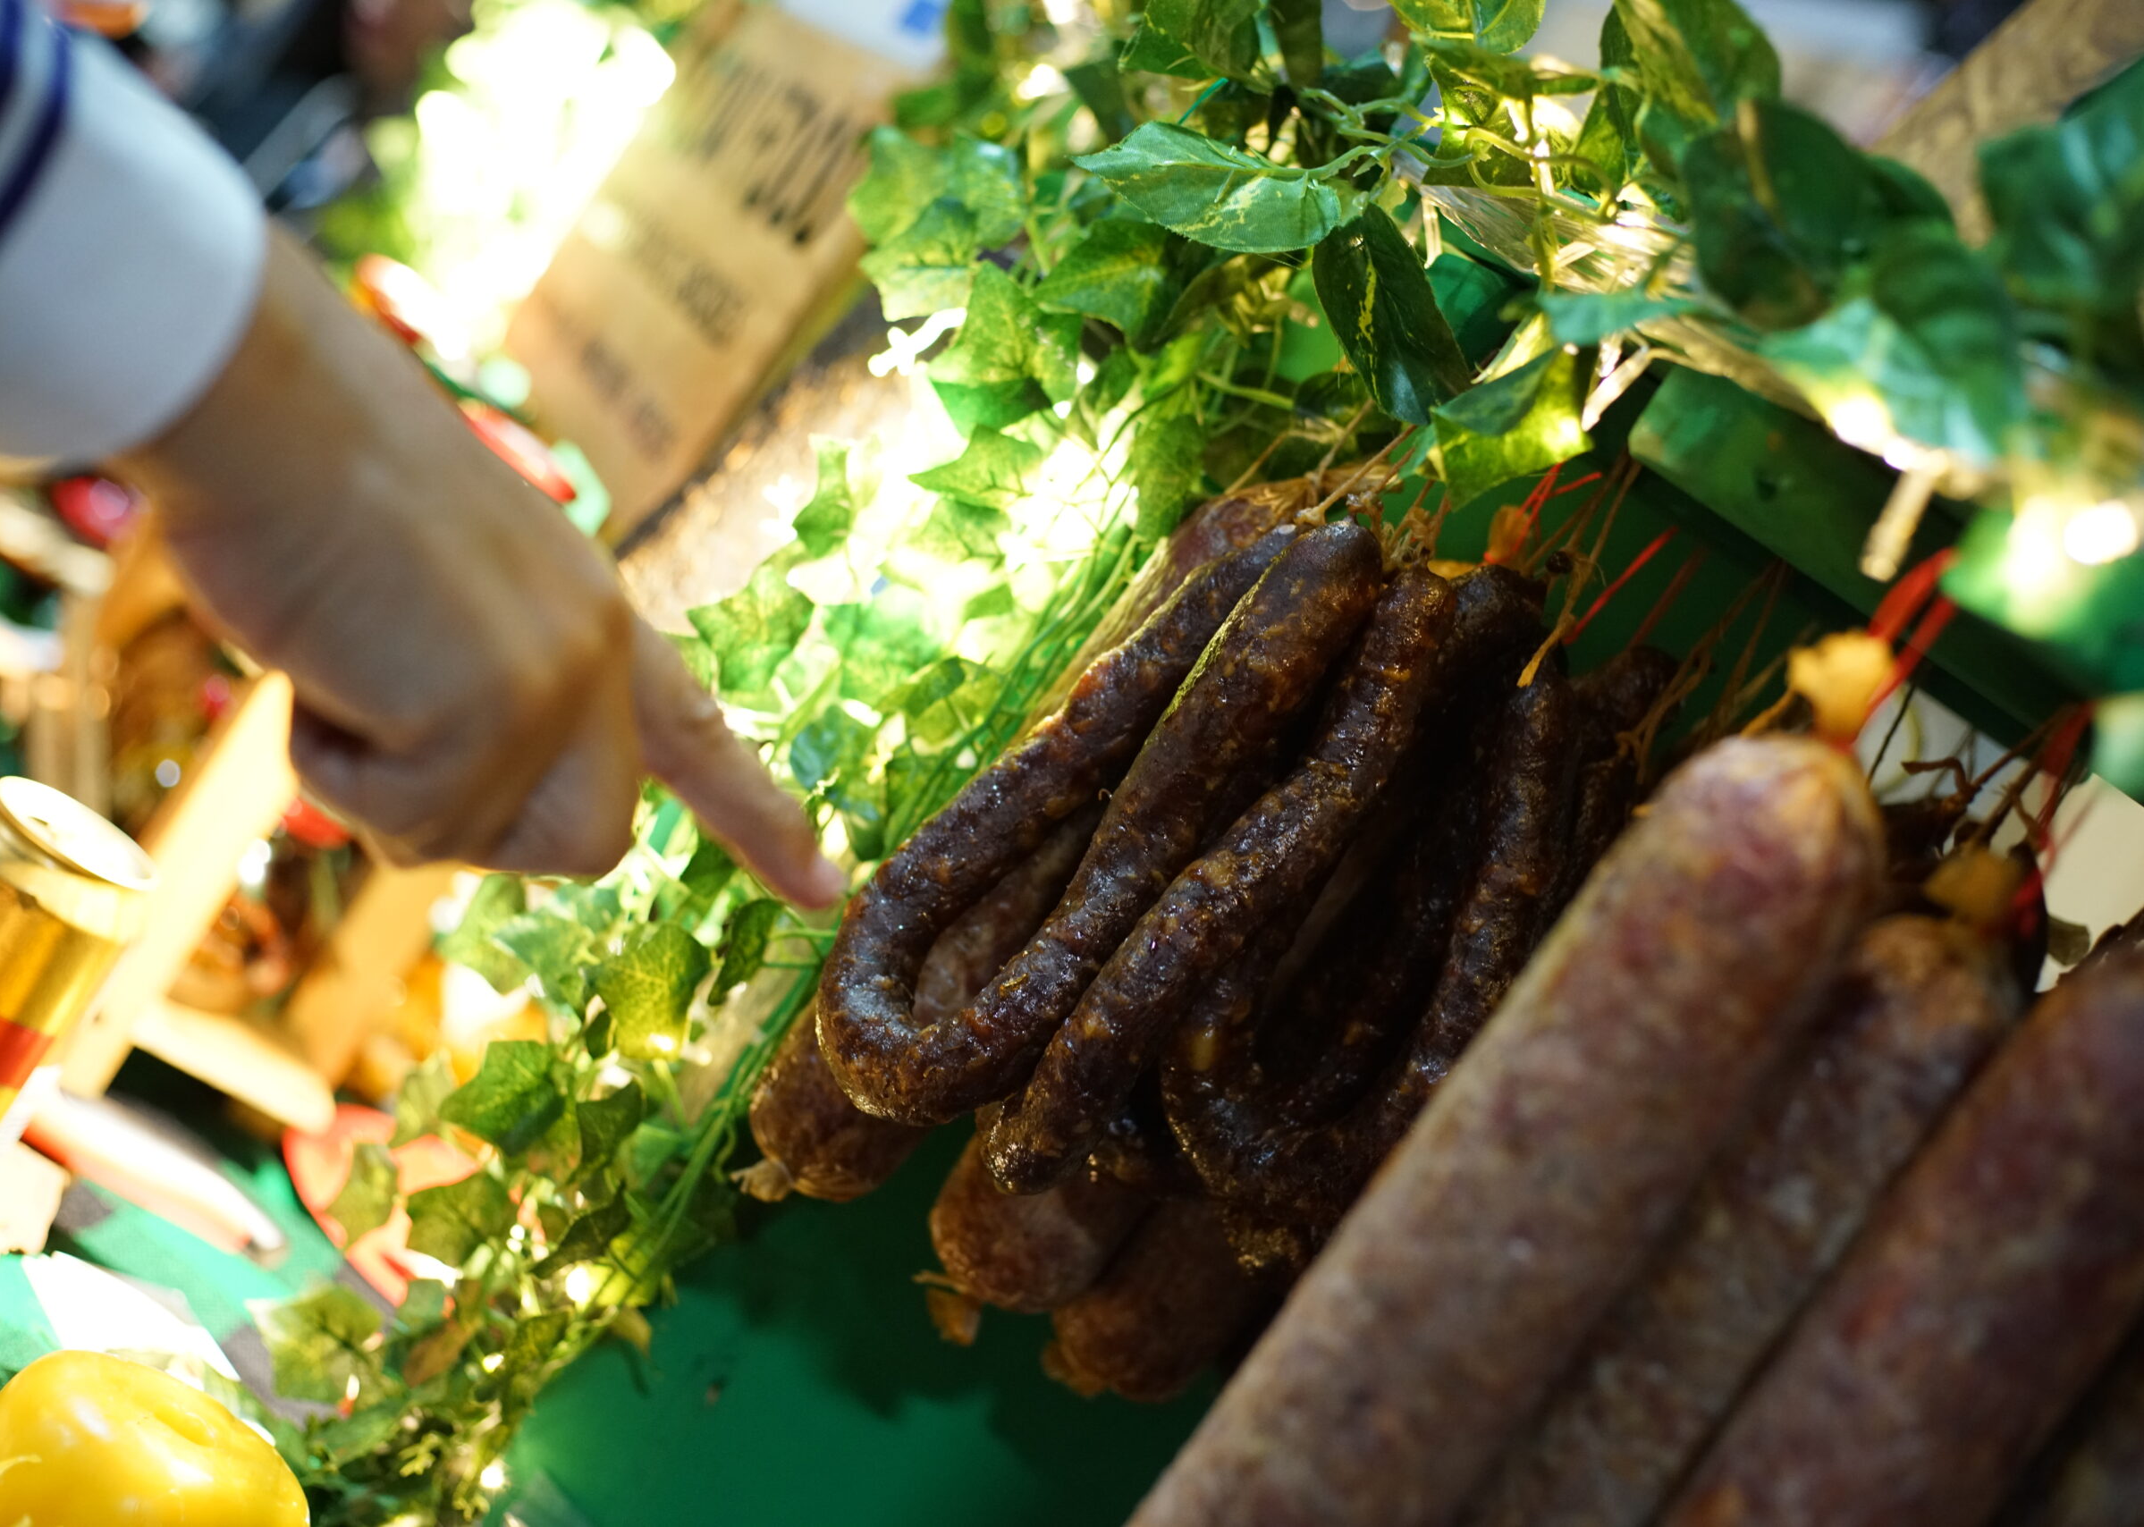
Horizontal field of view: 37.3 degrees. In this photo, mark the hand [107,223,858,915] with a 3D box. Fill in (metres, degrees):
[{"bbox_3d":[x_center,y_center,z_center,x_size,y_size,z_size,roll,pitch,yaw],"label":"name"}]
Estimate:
[{"bbox_3d":[-0.131,-0.018,0.708,0.203,0.087,0.074,43,-5,-31],"label":"hand"}]

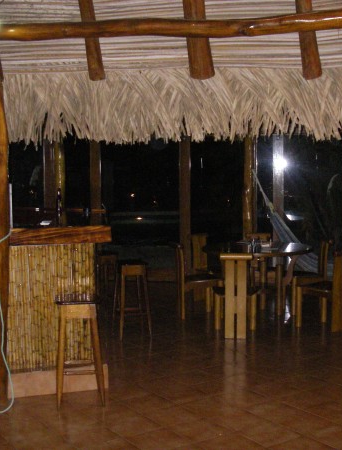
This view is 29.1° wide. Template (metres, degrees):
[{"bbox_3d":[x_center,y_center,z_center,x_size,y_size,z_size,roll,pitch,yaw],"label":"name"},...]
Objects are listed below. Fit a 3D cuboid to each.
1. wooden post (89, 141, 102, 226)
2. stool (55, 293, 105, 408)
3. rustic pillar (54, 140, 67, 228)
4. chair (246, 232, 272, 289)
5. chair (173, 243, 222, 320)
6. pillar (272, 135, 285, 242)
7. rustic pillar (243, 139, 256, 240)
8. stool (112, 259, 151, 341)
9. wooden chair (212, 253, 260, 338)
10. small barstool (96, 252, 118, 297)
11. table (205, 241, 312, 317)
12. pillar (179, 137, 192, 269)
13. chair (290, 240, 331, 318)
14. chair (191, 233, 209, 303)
[{"bbox_3d":[-1.207,-0.365,10.573,0.160,2.450,0.150,0,4,9],"label":"wooden post"},{"bbox_3d":[-0.635,0.897,4.798,0.360,0.735,0.370,0,5,-6],"label":"stool"},{"bbox_3d":[-1.335,-0.149,8.014,0.150,2.300,0.150,0,5,0],"label":"rustic pillar"},{"bbox_3d":[1.130,0.546,8.442,0.460,0.845,0.490,1,5,7],"label":"chair"},{"bbox_3d":[0.335,0.625,7.465,0.490,0.845,0.460,-2,5,-24],"label":"chair"},{"bbox_3d":[1.656,-0.360,10.102,0.160,2.450,0.150,0,4,9],"label":"pillar"},{"bbox_3d":[1.172,-0.351,10.026,0.180,2.450,0.170,0,4,9],"label":"rustic pillar"},{"bbox_3d":[-0.370,0.754,6.623,0.350,0.725,0.360,-1,5,-16],"label":"stool"},{"bbox_3d":[0.670,0.684,6.707,0.460,0.850,0.490,0,5,6],"label":"wooden chair"},{"bbox_3d":[-0.735,0.684,7.480,0.350,0.725,0.350,-1,5,-17],"label":"small barstool"},{"bbox_3d":[1.025,0.646,7.738,1.240,0.760,1.240,0,5,0],"label":"table"},{"bbox_3d":[0.230,-0.362,10.337,0.160,2.450,0.150,0,4,9],"label":"pillar"},{"bbox_3d":[1.655,0.620,7.885,0.470,0.870,0.470,-1,4,-13],"label":"chair"},{"bbox_3d":[0.570,0.579,8.613,0.470,0.880,0.470,-4,5,-44],"label":"chair"}]

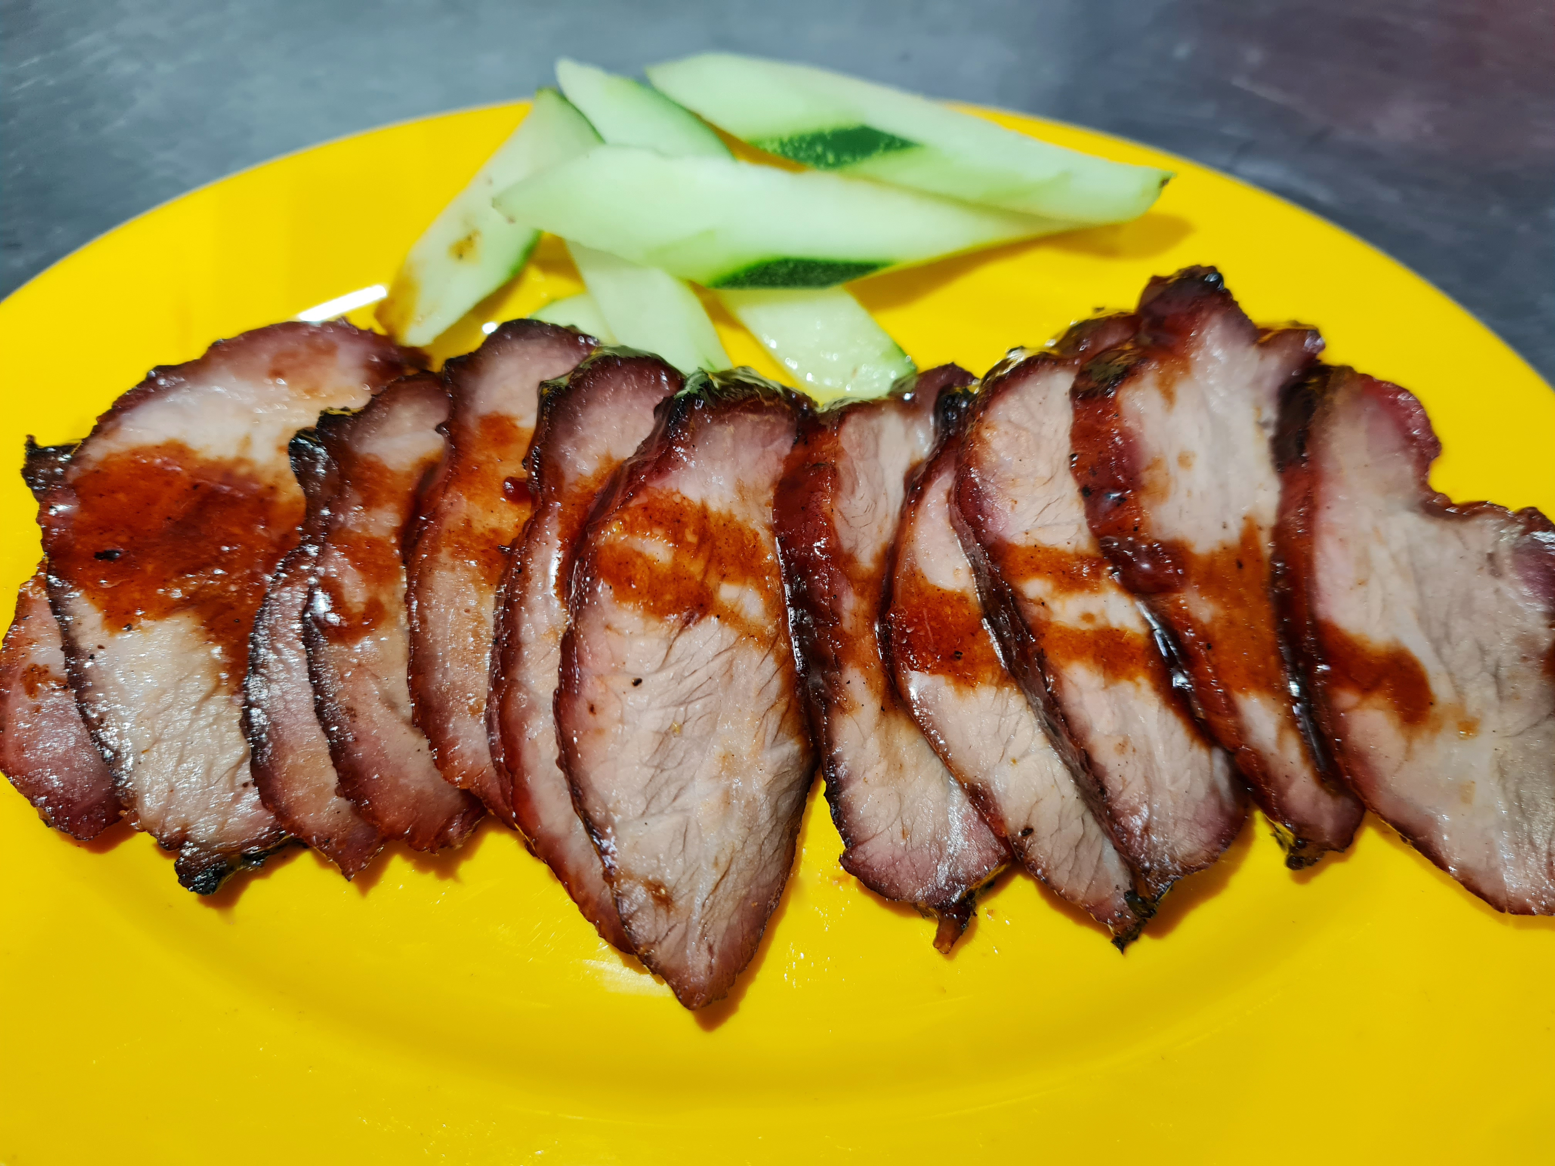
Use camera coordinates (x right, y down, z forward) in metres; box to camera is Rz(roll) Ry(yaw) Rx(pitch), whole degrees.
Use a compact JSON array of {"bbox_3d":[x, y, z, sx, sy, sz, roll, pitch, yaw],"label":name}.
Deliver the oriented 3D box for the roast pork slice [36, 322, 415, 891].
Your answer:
[{"bbox_3d":[-0.073,0.000,0.164,0.055,0.013,0.079,-8,68,-12],"label":"roast pork slice"}]

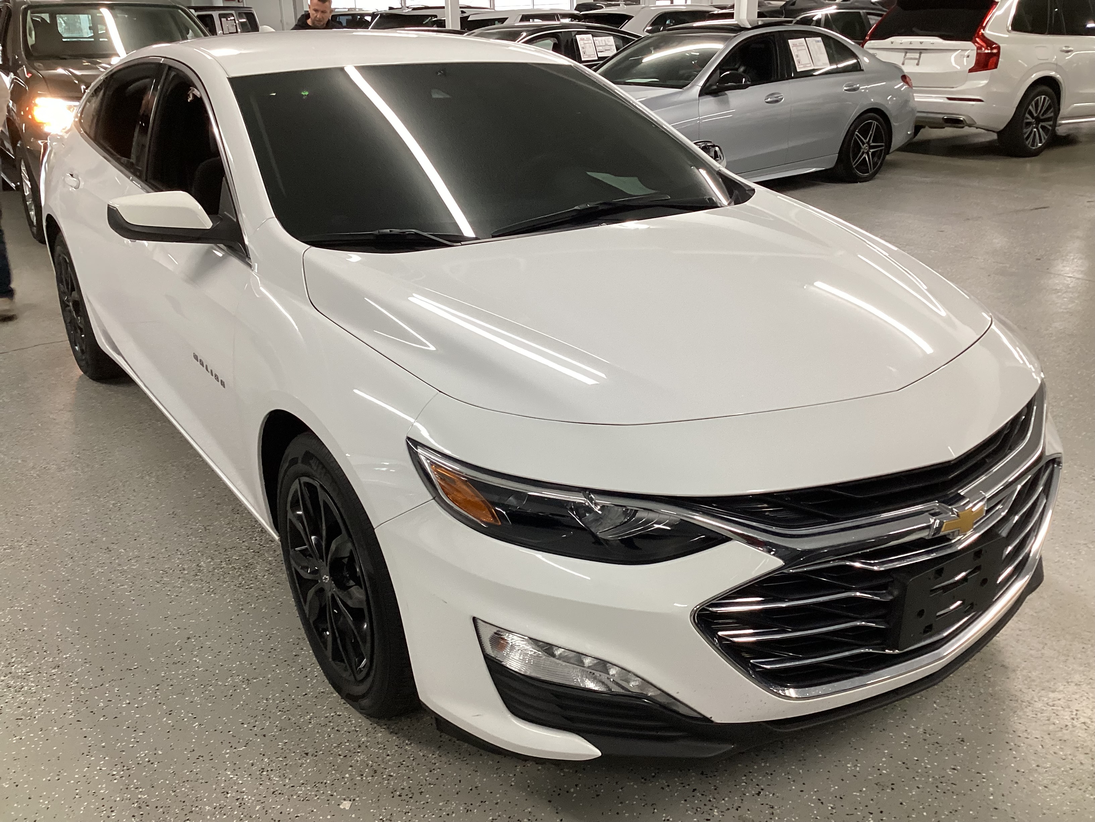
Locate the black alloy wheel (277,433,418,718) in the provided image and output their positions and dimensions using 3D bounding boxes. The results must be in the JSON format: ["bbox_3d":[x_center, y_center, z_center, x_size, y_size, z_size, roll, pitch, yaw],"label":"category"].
[{"bbox_3d":[-0.410,0.351,2.228,0.230,0.670,0.670,-14,25,-32],"label":"black alloy wheel"}]

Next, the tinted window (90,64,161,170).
[{"bbox_3d":[-1.362,-0.980,3.180,0.080,0.330,0.930,14,9,-39],"label":"tinted window"}]

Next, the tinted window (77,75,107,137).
[{"bbox_3d":[-1.702,-1.144,3.647,0.060,0.210,0.380,14,9,-39],"label":"tinted window"}]

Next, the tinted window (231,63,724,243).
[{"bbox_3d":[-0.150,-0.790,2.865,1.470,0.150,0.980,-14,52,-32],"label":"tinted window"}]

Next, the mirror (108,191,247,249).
[{"bbox_3d":[-0.877,-0.446,2.287,0.250,0.140,0.180,-14,25,-32],"label":"mirror"}]

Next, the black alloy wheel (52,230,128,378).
[{"bbox_3d":[-2.020,-0.497,4.395,0.230,0.670,0.670,-14,25,-32],"label":"black alloy wheel"}]

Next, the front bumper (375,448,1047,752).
[{"bbox_3d":[0.605,0.311,2.118,1.840,0.490,0.620,-14,25,-32],"label":"front bumper"}]

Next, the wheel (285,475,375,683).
[{"bbox_3d":[-0.439,0.359,2.209,0.150,0.475,0.475,-14,25,-32],"label":"wheel"}]

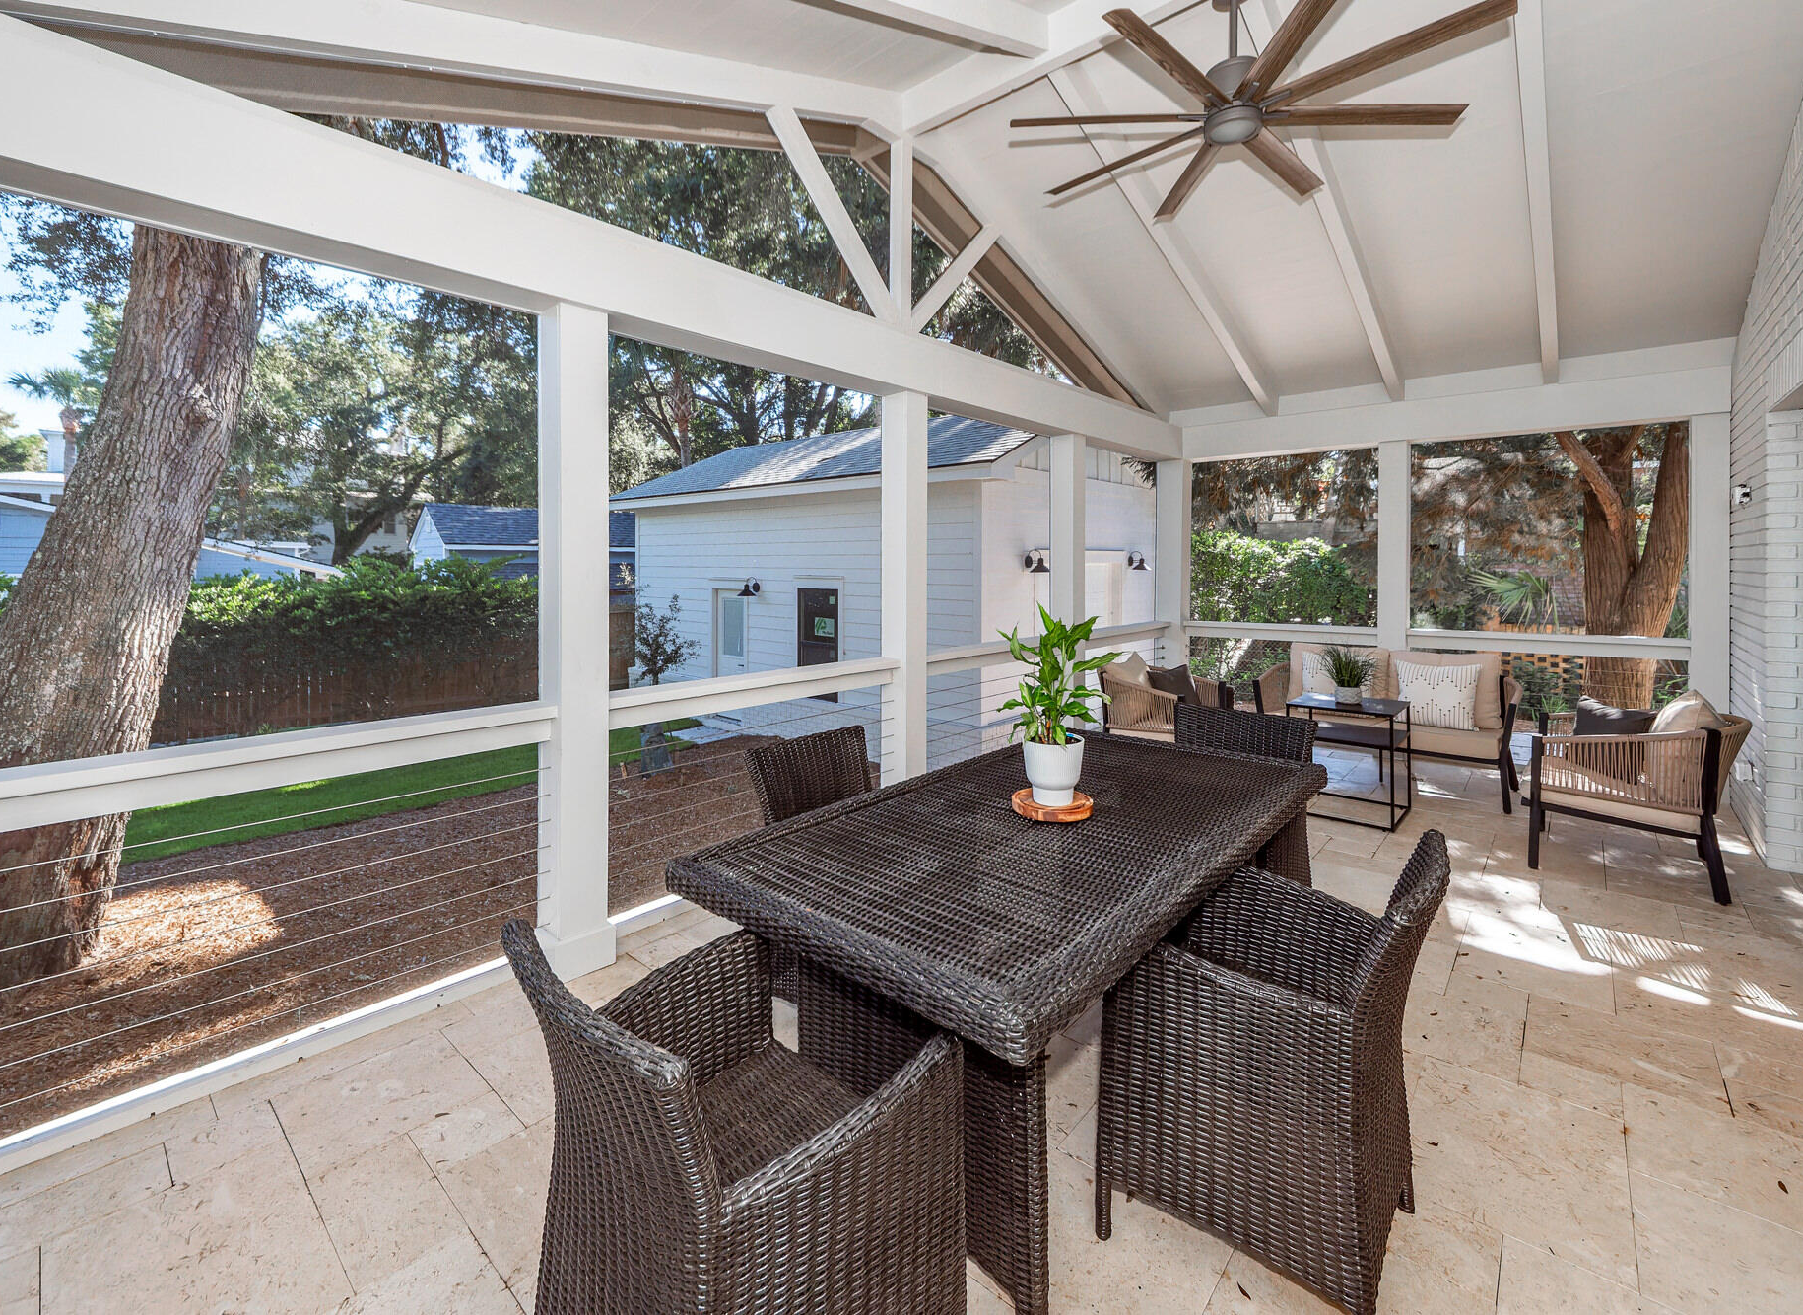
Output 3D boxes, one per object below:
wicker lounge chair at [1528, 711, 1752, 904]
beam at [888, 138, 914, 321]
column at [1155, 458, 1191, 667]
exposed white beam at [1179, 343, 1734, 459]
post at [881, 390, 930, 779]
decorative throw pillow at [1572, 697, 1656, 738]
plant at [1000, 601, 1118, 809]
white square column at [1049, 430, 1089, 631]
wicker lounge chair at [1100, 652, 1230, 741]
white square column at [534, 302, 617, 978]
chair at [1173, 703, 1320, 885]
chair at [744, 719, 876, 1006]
[{"bbox_3d":[3.540,0.624,3.203,0.697,0.753,0.718,4,6,40],"label":"wicker lounge chair"},{"bbox_3d":[-0.019,-2.240,3.482,0.090,1.007,0.084,4,6,41],"label":"beam"},{"bbox_3d":[2.405,-0.540,5.800,0.190,2.380,0.190,4,5,42],"label":"column"},{"bbox_3d":[3.658,-1.776,4.794,3.071,0.435,0.163,4,6,42],"label":"exposed white beam"},{"bbox_3d":[0.019,-0.216,3.524,0.167,2.353,0.163,4,6,41],"label":"post"},{"bbox_3d":[3.590,0.385,3.300,0.450,0.420,0.150,4,-15,42],"label":"decorative throw pillow"},{"bbox_3d":[0.420,0.124,1.792,0.290,0.515,0.280,0,5,0],"label":"plant"},{"bbox_3d":[1.165,-0.364,4.591,0.167,2.353,0.163,4,6,41],"label":"white square column"},{"bbox_3d":[1.735,0.442,4.509,0.697,0.753,0.718,4,6,40],"label":"wicker lounge chair"},{"bbox_3d":[-1.185,-0.072,2.380,0.190,2.380,0.190,4,5,42],"label":"white square column"},{"bbox_3d":[1.200,0.665,2.470,0.550,0.850,0.580,4,6,43],"label":"chair"},{"bbox_3d":[-0.120,0.715,2.110,0.580,0.850,0.550,4,5,42],"label":"chair"}]

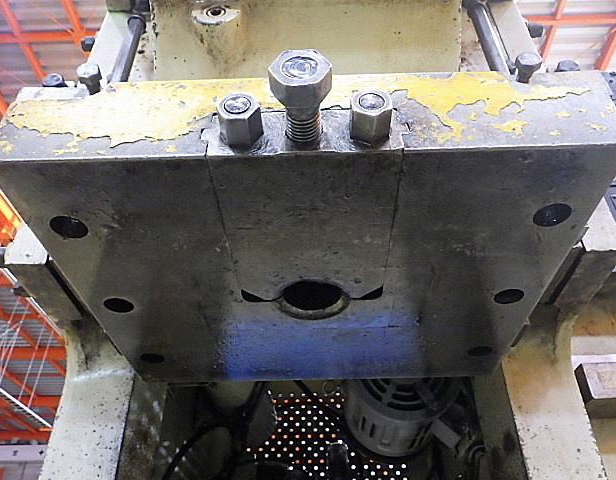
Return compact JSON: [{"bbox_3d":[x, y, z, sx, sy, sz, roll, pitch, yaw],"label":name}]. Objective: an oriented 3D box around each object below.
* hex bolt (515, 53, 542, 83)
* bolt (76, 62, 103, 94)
[{"bbox_3d":[0.146,-0.113,0.345,0.018,0.017,0.018,-1,-37,2],"label":"hex bolt"},{"bbox_3d":[-0.148,-0.108,0.353,0.016,0.016,0.016,-1,-38,1],"label":"bolt"}]

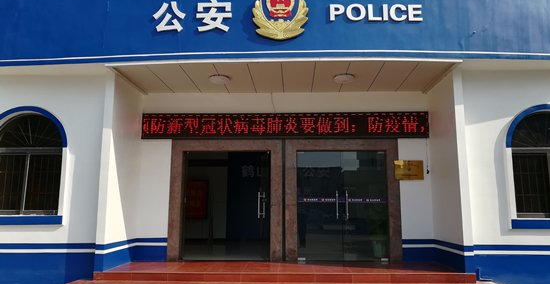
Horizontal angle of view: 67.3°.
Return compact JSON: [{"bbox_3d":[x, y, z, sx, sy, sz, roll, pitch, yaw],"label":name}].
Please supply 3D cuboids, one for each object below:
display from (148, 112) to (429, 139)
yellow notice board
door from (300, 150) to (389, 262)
[{"bbox_3d":[0.201,-0.331,8.574,5.907,0.536,0.110,0,-8,2],"label":"display"},{"bbox_3d":[2.739,0.586,8.409,0.581,0.393,0.030,0,-8,2],"label":"yellow notice board"},{"bbox_3d":[1.373,1.289,8.388,1.834,2.201,0.070,0,-8,2],"label":"door"}]

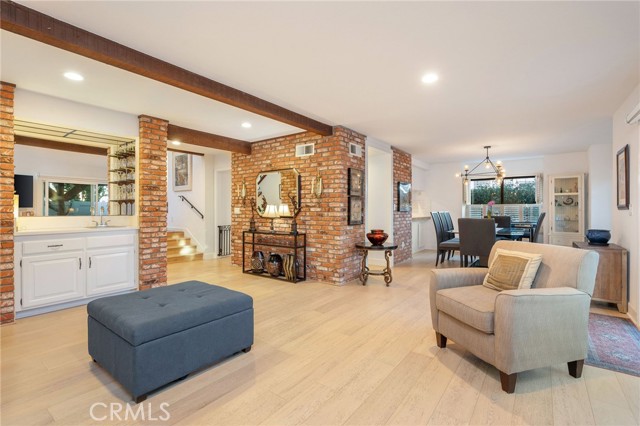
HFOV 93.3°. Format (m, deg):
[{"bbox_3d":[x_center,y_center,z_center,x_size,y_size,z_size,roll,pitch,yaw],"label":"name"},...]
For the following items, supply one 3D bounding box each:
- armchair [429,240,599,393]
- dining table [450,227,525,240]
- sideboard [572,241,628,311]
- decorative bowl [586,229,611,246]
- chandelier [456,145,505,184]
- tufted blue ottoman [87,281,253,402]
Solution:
[{"bbox_3d":[1.445,0.701,2.317,0.815,0.865,0.765,0,0,-16],"label":"armchair"},{"bbox_3d":[3.461,0.722,6.100,1.170,0.750,2.100,0,1,37],"label":"dining table"},{"bbox_3d":[3.443,0.761,3.756,0.410,0.702,0.750,0,1,37],"label":"sideboard"},{"bbox_3d":[3.554,0.319,3.850,0.235,0.180,0.235,0,1,37],"label":"decorative bowl"},{"bbox_3d":[3.284,-0.950,6.131,0.900,0.780,0.950,0,1,37],"label":"chandelier"},{"bbox_3d":[-1.163,0.906,2.406,0.880,0.460,0.880,0,1,38],"label":"tufted blue ottoman"}]

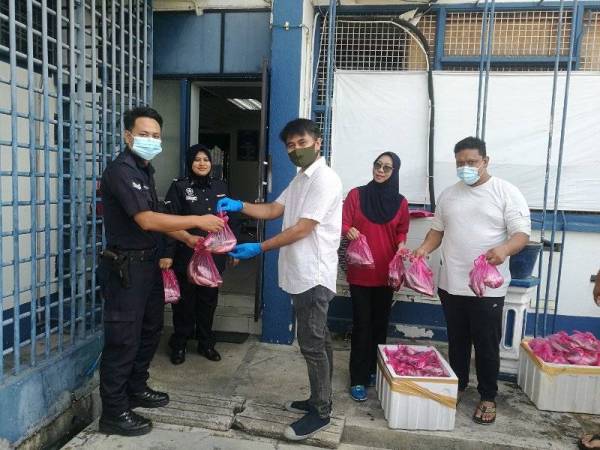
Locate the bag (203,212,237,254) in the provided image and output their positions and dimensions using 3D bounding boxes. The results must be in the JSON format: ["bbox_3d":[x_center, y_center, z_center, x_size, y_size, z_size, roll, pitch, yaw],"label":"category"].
[{"bbox_3d":[-0.438,0.046,2.547,0.175,0.215,0.140,2,5,0],"label":"bag"}]

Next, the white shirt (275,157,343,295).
[{"bbox_3d":[0.047,0.003,2.570,0.340,0.760,0.470,0,6,-21],"label":"white shirt"}]

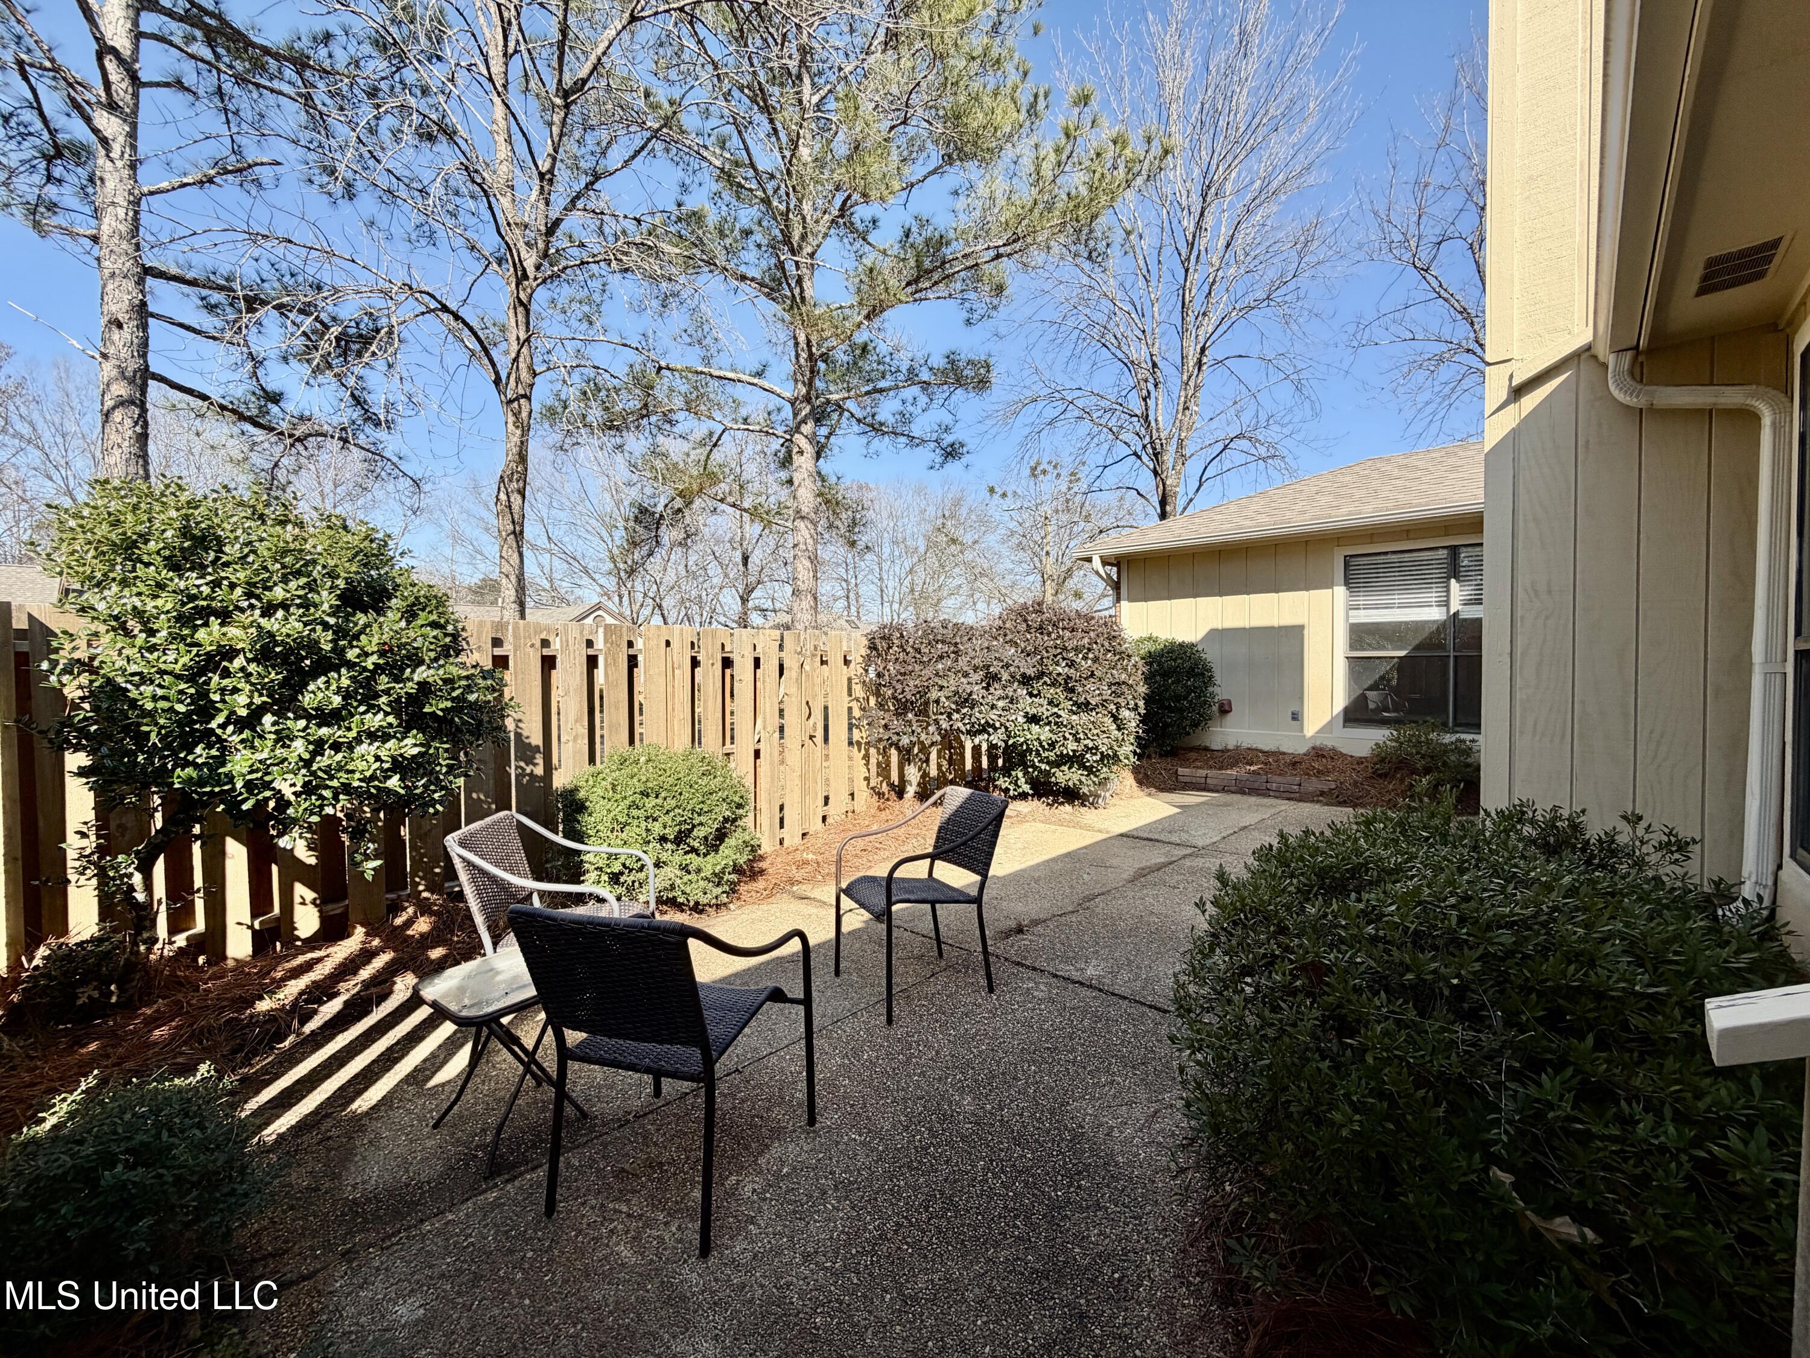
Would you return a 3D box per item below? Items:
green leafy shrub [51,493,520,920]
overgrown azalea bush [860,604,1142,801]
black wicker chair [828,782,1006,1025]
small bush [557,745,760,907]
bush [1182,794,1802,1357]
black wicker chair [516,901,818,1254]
[{"bbox_3d":[-2.767,0.261,3.405,1.300,2.200,1.650,0,1,44],"label":"green leafy shrub"},{"bbox_3d":[1.153,0.247,7.206,1.600,2.000,2.900,0,1,44],"label":"overgrown azalea bush"},{"bbox_3d":[0.078,1.006,3.486,0.670,0.880,0.623,-1,1,-27],"label":"black wicker chair"},{"bbox_3d":[-1.629,0.927,4.867,1.120,0.970,1.320,0,1,44],"label":"small bush"},{"bbox_3d":[1.962,1.020,2.319,1.500,0.850,2.300,0,1,44],"label":"bush"},{"bbox_3d":[-0.688,1.038,2.184,0.623,0.880,0.670,0,1,17],"label":"black wicker chair"}]

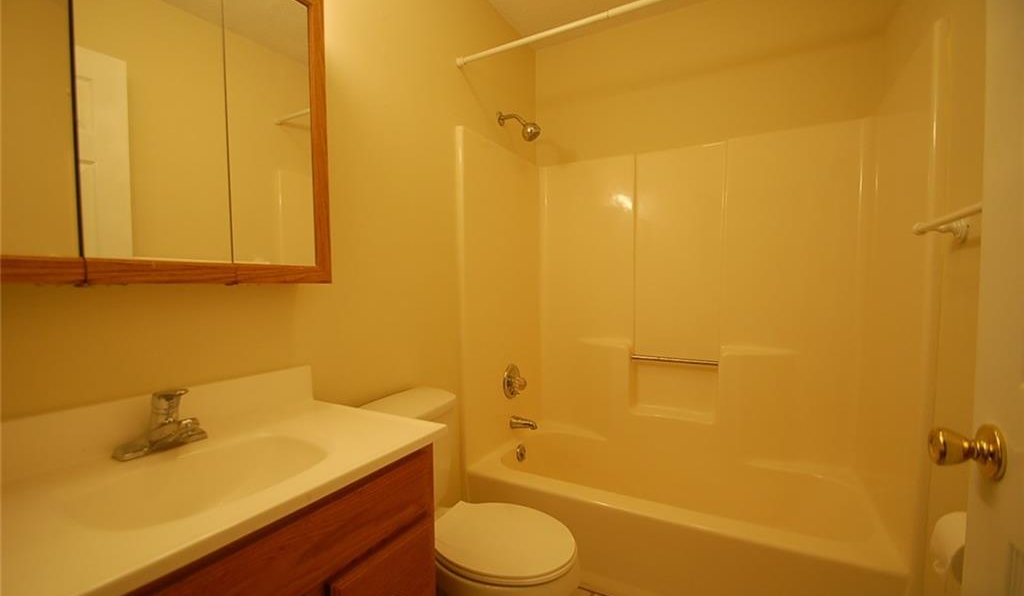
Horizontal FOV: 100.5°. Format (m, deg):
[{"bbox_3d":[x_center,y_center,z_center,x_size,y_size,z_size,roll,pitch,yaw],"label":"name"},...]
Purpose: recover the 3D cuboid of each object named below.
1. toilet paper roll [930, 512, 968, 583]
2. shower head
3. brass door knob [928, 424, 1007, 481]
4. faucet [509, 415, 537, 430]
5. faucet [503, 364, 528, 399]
[{"bbox_3d":[0.868,0.475,0.790,0.108,0.108,0.103,1,2,29],"label":"toilet paper roll"},{"bbox_3d":[0.038,-0.826,2.056,0.218,0.162,0.088,1,2,29],"label":"shower head"},{"bbox_3d":[0.561,0.189,0.530,0.057,0.066,0.066,1,2,29],"label":"brass door knob"},{"bbox_3d":[0.061,0.633,2.132,0.146,0.062,0.060,1,2,29],"label":"faucet"},{"bbox_3d":[0.037,0.425,2.140,0.092,0.168,0.168,1,2,29],"label":"faucet"}]

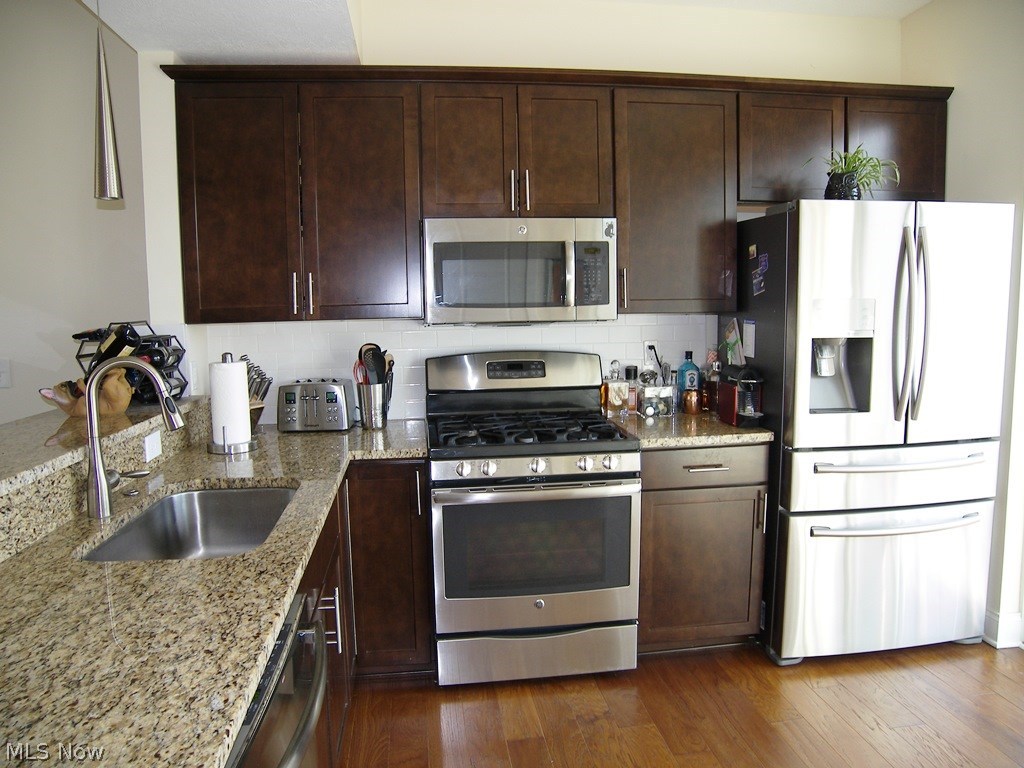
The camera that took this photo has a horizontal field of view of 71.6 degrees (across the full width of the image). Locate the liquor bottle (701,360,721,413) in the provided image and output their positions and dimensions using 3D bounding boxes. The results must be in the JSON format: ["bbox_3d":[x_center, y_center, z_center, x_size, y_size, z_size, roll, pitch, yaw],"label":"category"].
[{"bbox_3d":[0.909,0.010,3.239,0.082,0.229,0.075,-2,7,-7],"label":"liquor bottle"}]

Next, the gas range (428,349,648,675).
[{"bbox_3d":[0.058,0.492,2.863,0.756,1.203,0.695,-2,7,-7],"label":"gas range"}]

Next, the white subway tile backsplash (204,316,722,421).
[{"bbox_3d":[-0.167,-0.075,3.144,2.275,0.452,0.015,-2,7,-7],"label":"white subway tile backsplash"}]

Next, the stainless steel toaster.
[{"bbox_3d":[-0.816,0.085,2.957,0.286,0.197,0.245,-1,7,-4],"label":"stainless steel toaster"}]

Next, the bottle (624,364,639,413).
[{"bbox_3d":[0.537,0.025,3.190,0.056,0.212,0.056,-2,7,-7],"label":"bottle"}]

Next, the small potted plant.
[{"bbox_3d":[1.331,-0.782,2.712,0.320,0.268,0.260,-2,7,-7],"label":"small potted plant"}]

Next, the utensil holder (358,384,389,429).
[{"bbox_3d":[-0.575,0.090,2.929,0.128,0.182,0.128,-2,7,-7],"label":"utensil holder"}]

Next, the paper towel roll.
[{"bbox_3d":[-0.996,0.073,2.521,0.140,0.300,0.140,-2,7,-7],"label":"paper towel roll"}]

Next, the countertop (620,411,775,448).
[{"bbox_3d":[0.685,0.173,2.953,0.531,0.034,0.642,-2,7,-7],"label":"countertop"}]

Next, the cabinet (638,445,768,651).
[{"bbox_3d":[0.689,0.622,3.019,0.525,0.880,0.627,-2,7,-7],"label":"cabinet"}]

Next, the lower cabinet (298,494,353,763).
[{"bbox_3d":[-0.774,0.777,1.815,0.610,0.880,0.895,-2,7,-7],"label":"lower cabinet"}]

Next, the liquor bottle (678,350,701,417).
[{"bbox_3d":[0.808,-0.011,3.236,0.091,0.275,0.076,-2,7,-7],"label":"liquor bottle"}]

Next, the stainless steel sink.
[{"bbox_3d":[-0.749,0.440,1.762,0.404,0.210,0.655,-2,7,-7],"label":"stainless steel sink"}]

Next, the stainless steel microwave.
[{"bbox_3d":[0.021,-0.461,2.931,0.756,0.407,0.395,-2,7,-7],"label":"stainless steel microwave"}]

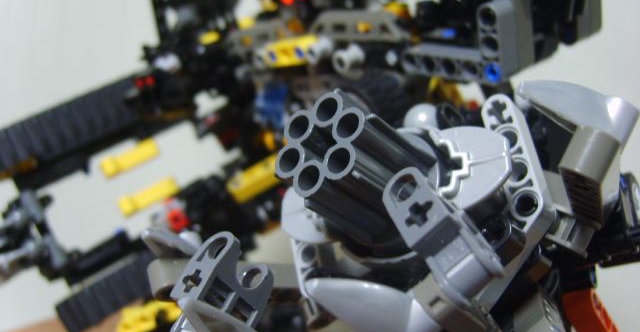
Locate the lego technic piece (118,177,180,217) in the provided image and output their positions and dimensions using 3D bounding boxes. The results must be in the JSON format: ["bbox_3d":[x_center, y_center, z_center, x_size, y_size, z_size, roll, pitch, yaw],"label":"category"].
[{"bbox_3d":[-0.068,0.012,0.259,0.022,0.008,0.008,-31,20,-36],"label":"lego technic piece"}]

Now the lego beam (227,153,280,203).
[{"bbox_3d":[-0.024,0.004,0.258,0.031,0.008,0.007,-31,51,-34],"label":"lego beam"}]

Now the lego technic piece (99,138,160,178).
[{"bbox_3d":[-0.076,-0.003,0.259,0.022,0.008,0.008,-31,20,-36],"label":"lego technic piece"}]

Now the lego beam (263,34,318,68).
[{"bbox_3d":[-0.011,-0.045,0.259,0.024,0.007,0.008,0,30,45],"label":"lego beam"}]

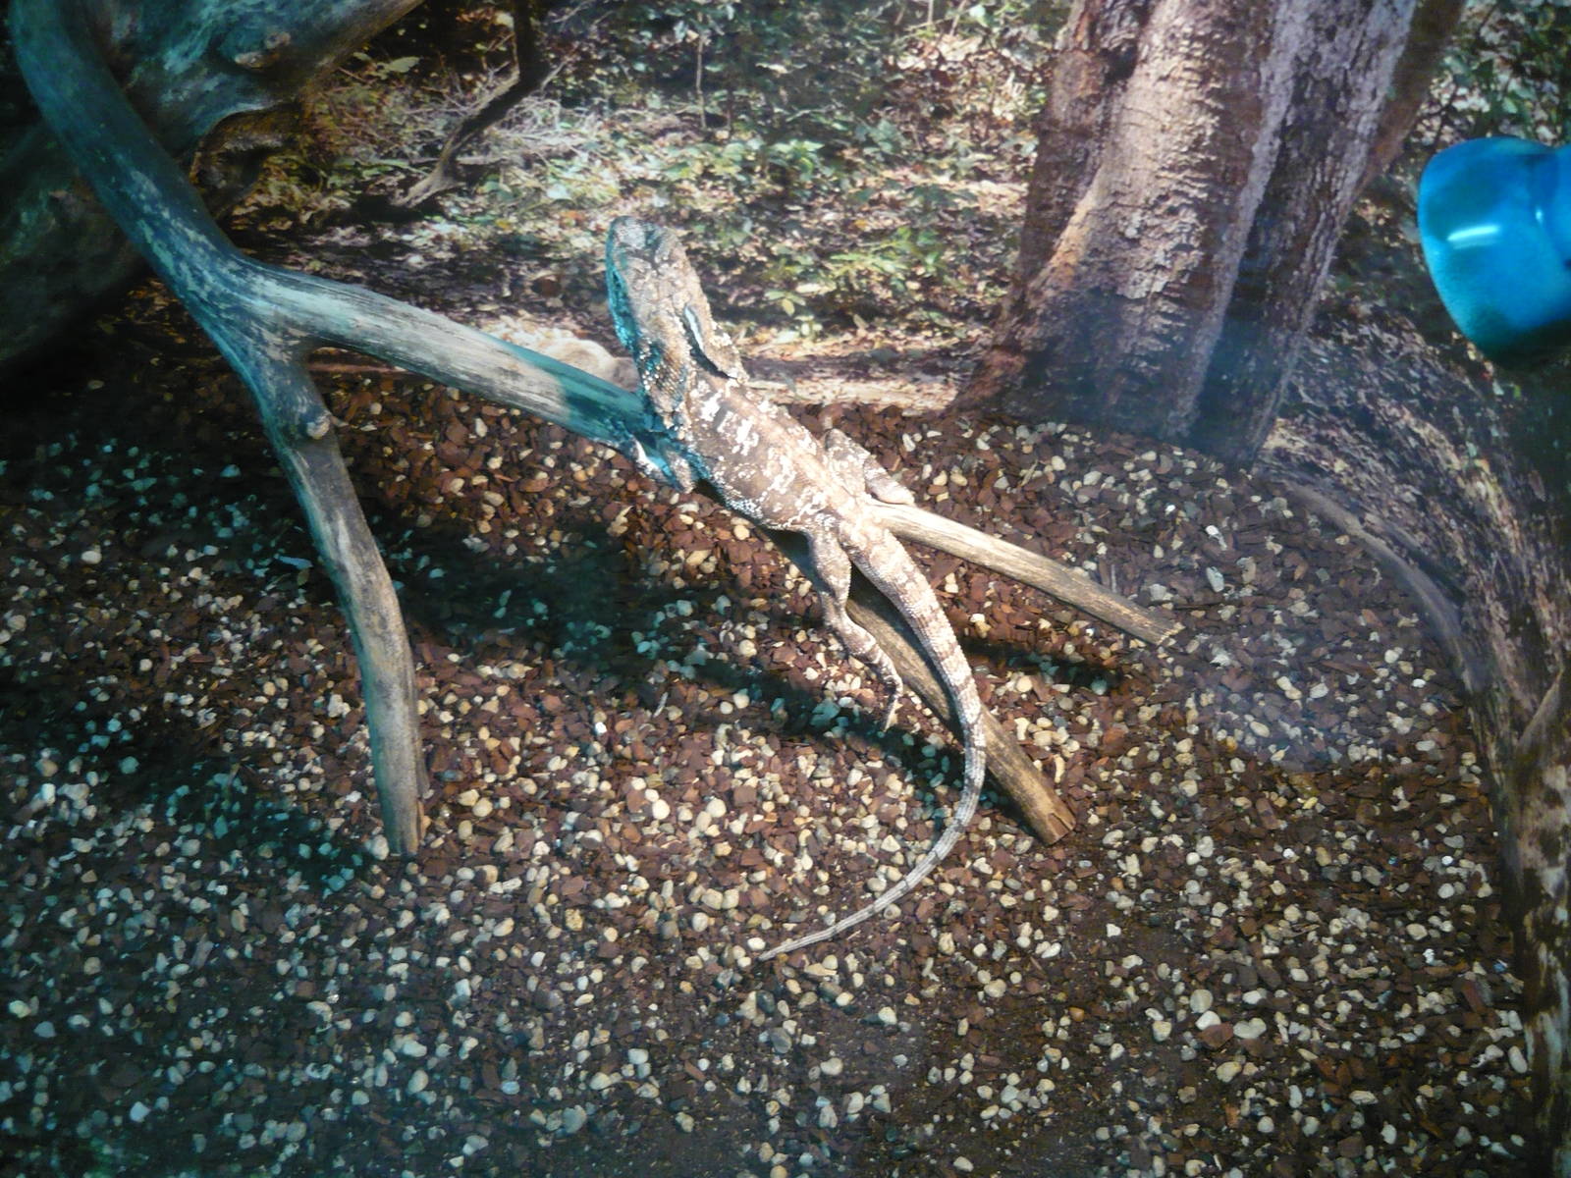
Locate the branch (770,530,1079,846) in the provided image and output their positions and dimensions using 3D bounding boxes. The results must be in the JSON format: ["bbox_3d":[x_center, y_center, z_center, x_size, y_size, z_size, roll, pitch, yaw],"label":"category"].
[{"bbox_3d":[0.083,0.052,0.843,0.228,0.026,0.026,49,52,-4],"label":"branch"}]

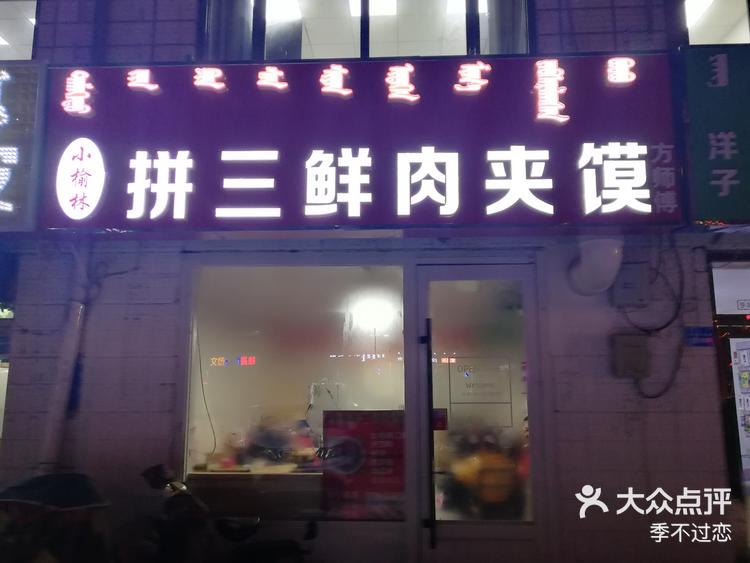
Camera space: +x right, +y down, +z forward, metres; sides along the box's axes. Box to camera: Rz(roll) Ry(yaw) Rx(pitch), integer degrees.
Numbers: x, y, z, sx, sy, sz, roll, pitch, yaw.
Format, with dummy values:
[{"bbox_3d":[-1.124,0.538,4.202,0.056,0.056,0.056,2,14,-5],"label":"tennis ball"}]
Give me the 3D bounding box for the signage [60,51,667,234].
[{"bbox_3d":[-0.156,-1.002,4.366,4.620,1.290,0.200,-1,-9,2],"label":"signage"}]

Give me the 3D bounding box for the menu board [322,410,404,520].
[{"bbox_3d":[-0.071,1.300,4.161,0.590,0.755,0.030,-1,-9,2],"label":"menu board"}]

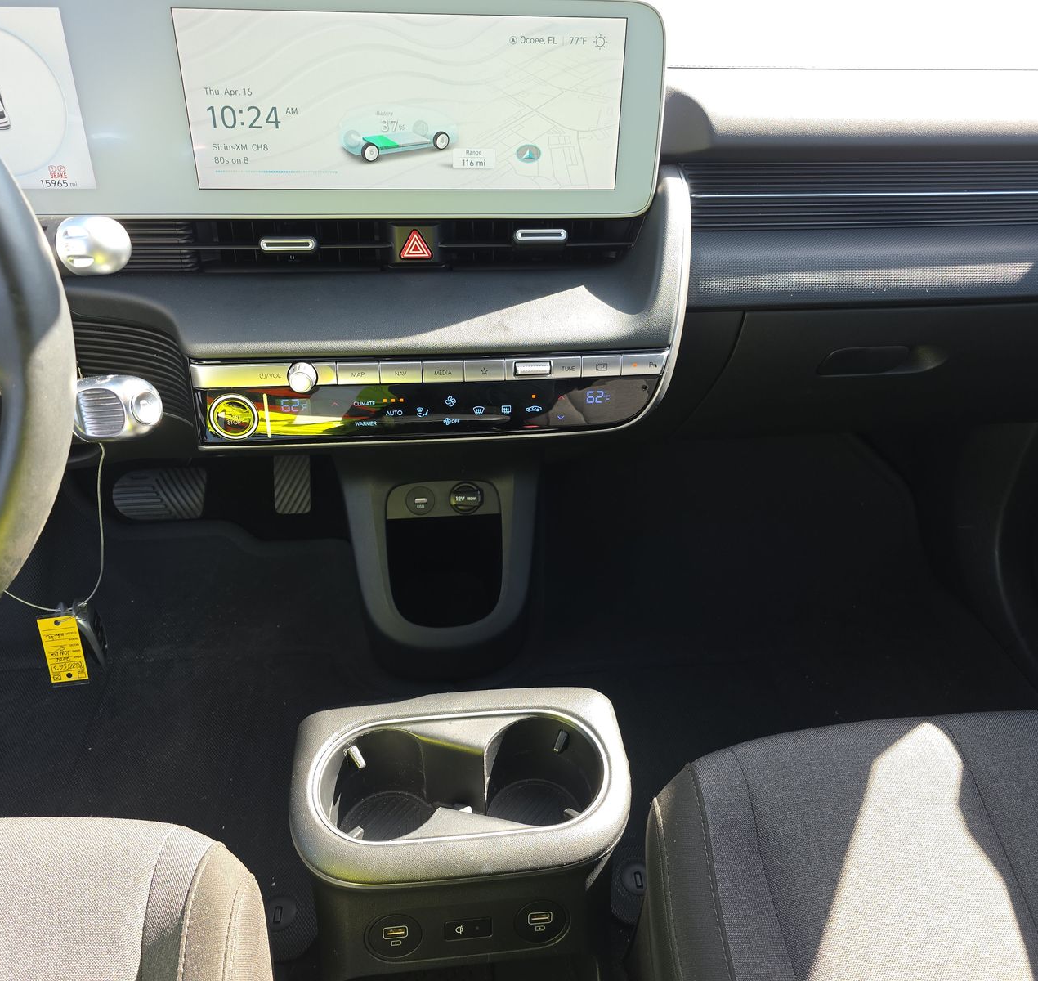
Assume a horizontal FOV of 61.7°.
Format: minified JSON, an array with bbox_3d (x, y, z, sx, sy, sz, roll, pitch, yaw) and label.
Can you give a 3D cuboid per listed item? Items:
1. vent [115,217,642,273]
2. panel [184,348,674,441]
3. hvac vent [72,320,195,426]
[{"bbox_3d":[-0.104,-0.189,0.668,0.390,0.042,0.033,-2,30,-6],"label":"vent"},{"bbox_3d":[-0.063,-0.068,0.648,0.346,0.064,0.025,-2,26,-7],"label":"panel"},{"bbox_3d":[-0.289,-0.089,0.645,0.098,0.064,0.042,1,26,1],"label":"hvac vent"}]

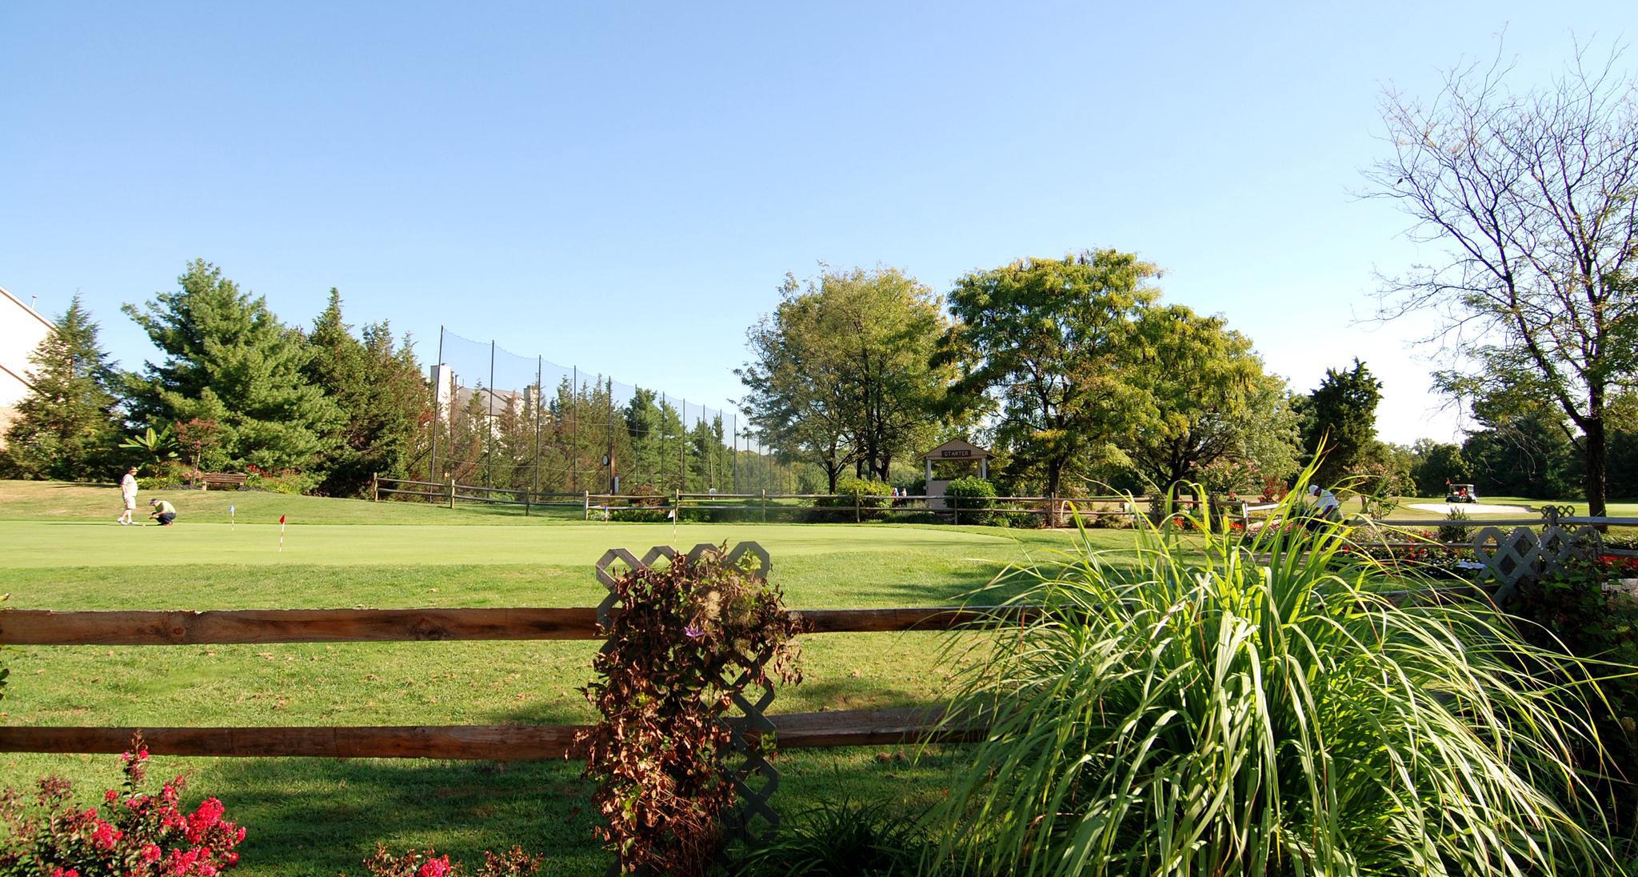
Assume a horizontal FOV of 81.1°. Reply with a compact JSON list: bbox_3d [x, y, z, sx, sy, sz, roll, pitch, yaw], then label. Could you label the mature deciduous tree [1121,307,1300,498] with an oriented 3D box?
[{"bbox_3d":[15.440,-1.140,38.000,6.960,8.170,6.610,0,-2,0],"label":"mature deciduous tree"}]

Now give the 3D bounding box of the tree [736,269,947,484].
[{"bbox_3d":[1.230,-2.490,46.000,10.150,11.490,9.130,0,-2,0],"label":"tree"}]

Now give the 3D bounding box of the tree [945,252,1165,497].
[{"bbox_3d":[8.660,-2.060,35.500,7.970,9.820,7.570,0,-2,0],"label":"tree"}]

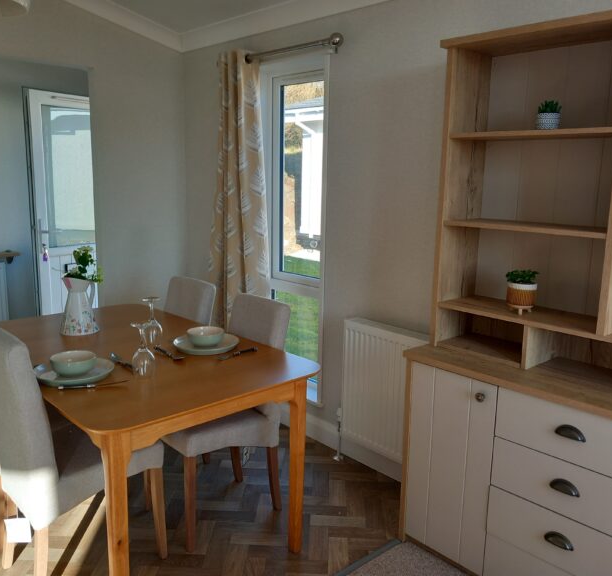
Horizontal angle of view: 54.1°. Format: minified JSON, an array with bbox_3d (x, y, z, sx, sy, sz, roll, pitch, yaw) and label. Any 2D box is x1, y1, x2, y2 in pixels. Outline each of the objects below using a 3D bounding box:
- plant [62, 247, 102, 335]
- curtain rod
[{"bbox_3d":[-1.015,0.012,2.665,0.169,0.370,0.176,-9,15,-42],"label":"plant"},{"bbox_3d":[-0.171,-1.263,3.254,0.113,0.087,1.072,-9,15,-42],"label":"curtain rod"}]

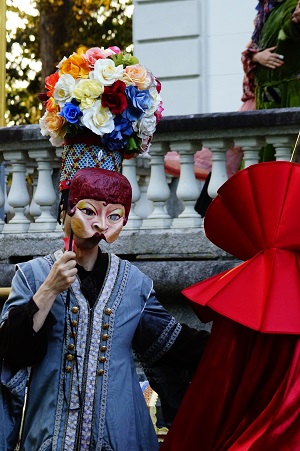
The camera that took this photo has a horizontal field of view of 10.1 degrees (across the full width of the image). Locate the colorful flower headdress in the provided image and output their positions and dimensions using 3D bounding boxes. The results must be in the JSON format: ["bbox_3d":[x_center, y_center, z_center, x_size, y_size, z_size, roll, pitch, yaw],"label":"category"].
[{"bbox_3d":[-0.144,-0.369,5.050,0.365,0.320,0.360,5,-1,0],"label":"colorful flower headdress"}]

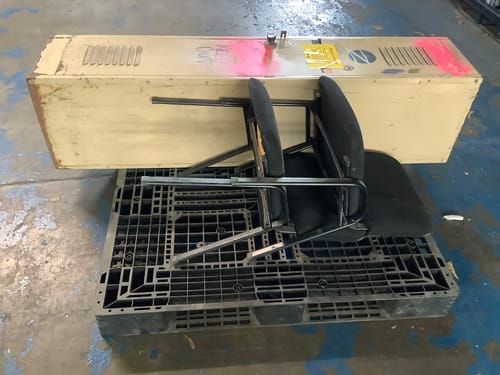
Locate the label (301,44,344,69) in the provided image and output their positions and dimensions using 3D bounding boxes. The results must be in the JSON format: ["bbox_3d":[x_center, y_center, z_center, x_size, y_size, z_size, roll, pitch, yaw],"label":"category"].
[{"bbox_3d":[0.298,-0.544,1.853,0.142,0.004,0.207,-1,44,-5],"label":"label"}]

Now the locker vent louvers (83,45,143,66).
[{"bbox_3d":[-0.543,-0.525,1.783,0.222,0.010,0.166,-1,44,-5],"label":"locker vent louvers"}]

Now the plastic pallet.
[{"bbox_3d":[0.067,0.083,1.913,1.238,0.138,1.040,-2,44,-5],"label":"plastic pallet"}]

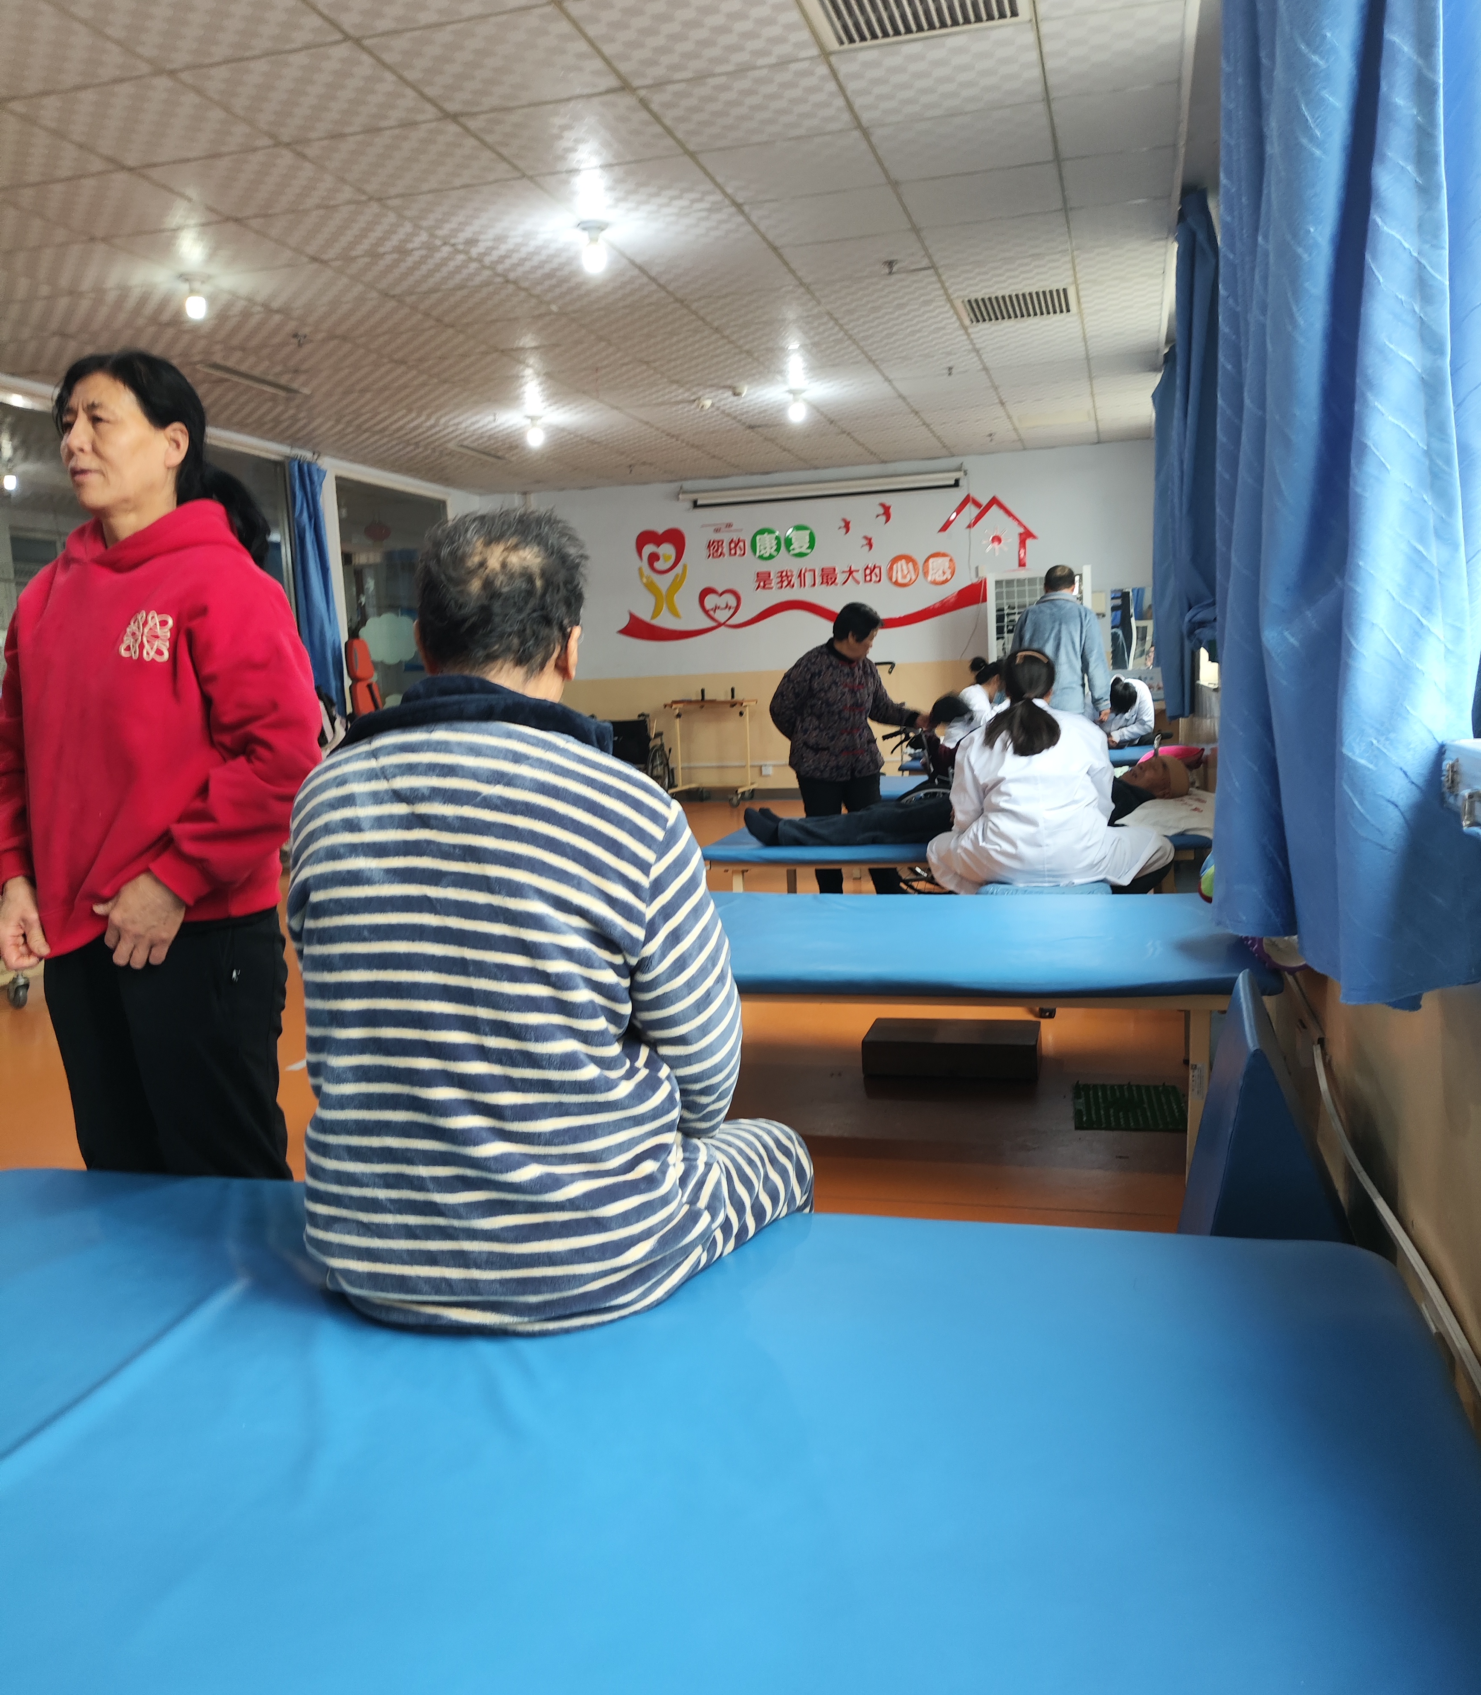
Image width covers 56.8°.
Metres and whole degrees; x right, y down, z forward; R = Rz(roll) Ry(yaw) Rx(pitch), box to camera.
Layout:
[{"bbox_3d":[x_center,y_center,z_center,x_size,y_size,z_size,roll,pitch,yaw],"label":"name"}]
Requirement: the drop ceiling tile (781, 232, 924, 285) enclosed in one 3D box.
[{"bbox_3d":[0.527,-2.687,6.223,0.605,0.018,0.595,0,8,16],"label":"drop ceiling tile"}]

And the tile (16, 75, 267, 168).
[{"bbox_3d":[-1.865,-2.270,4.301,0.606,0.020,0.572,0,8,16],"label":"tile"}]

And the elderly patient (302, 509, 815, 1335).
[{"bbox_3d":[-0.226,0.293,1.763,0.577,1.370,0.600,0,8,16],"label":"elderly patient"}]

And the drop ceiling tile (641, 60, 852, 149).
[{"bbox_3d":[0.043,-2.448,4.519,0.605,0.018,0.595,0,8,16],"label":"drop ceiling tile"}]

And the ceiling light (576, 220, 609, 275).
[{"bbox_3d":[-0.579,-2.374,5.427,0.121,0.182,0.121,-2,7,0],"label":"ceiling light"}]

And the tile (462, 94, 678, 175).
[{"bbox_3d":[-0.544,-2.349,4.515,0.606,0.020,0.572,0,8,16],"label":"tile"}]

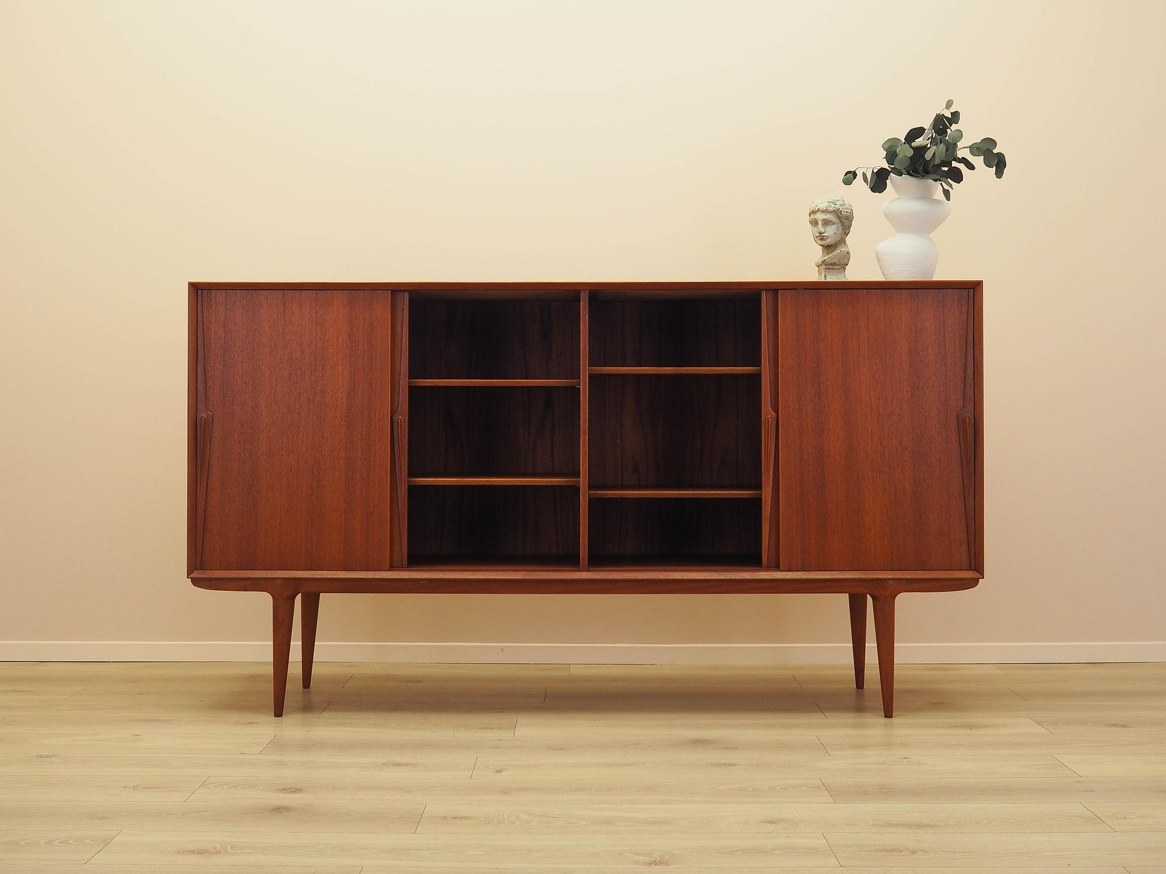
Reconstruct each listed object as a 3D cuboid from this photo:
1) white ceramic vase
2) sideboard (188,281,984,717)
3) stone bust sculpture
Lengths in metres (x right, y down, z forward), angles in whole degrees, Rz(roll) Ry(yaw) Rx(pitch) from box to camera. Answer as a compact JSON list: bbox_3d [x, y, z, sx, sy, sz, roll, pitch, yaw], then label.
[{"bbox_3d":[0.883,-0.547,3.059,0.196,0.313,0.190,0,1,0],"label":"white ceramic vase"},{"bbox_3d":[0.007,0.159,3.083,2.000,1.100,0.410,0,1,0],"label":"sideboard"},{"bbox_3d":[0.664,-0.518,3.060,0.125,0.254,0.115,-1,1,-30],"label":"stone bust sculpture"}]

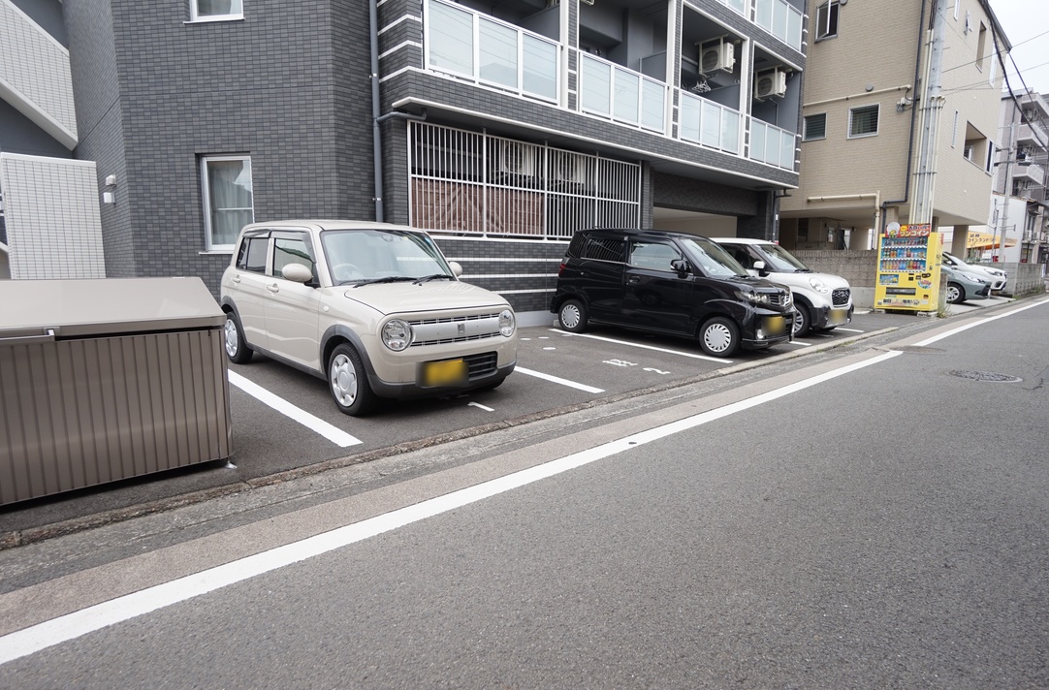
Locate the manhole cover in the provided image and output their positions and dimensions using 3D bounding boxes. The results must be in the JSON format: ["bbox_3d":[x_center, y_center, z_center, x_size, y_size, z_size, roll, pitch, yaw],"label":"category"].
[{"bbox_3d":[5.203,0.367,6.268,0.660,0.040,0.660,-7,10,-41],"label":"manhole cover"}]

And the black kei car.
[{"bbox_3d":[2.206,-0.879,8.285,3.395,1.630,1.490,11,15,42],"label":"black kei car"}]

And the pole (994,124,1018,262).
[{"bbox_3d":[25.454,-7.250,29.152,0.360,8.600,0.360,-7,10,-41],"label":"pole"}]

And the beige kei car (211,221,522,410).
[{"bbox_3d":[-1.657,-0.436,5.393,3.395,1.525,1.490,11,14,43],"label":"beige kei car"}]

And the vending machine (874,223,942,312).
[{"bbox_3d":[9.454,-1.897,13.591,0.730,2.086,1.150,-7,11,-43],"label":"vending machine"}]

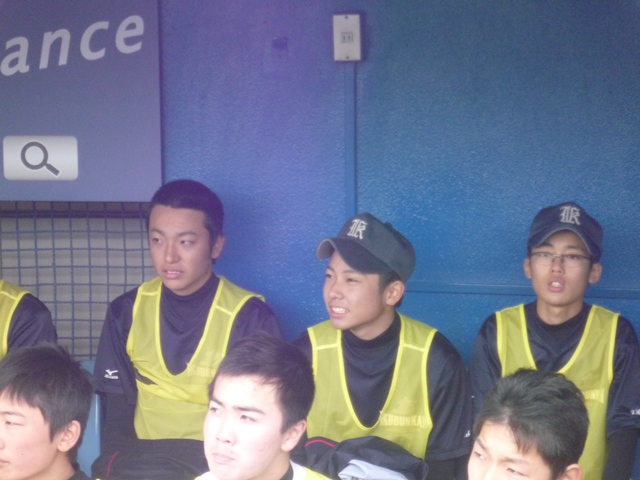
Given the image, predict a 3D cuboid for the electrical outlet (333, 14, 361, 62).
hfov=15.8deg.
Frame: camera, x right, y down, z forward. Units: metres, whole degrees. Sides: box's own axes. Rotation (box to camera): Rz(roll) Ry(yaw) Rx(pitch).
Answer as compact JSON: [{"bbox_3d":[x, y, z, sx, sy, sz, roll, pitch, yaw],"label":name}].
[{"bbox_3d":[0.069,-0.511,5.818,0.067,0.116,0.037,-1,12,4],"label":"electrical outlet"}]

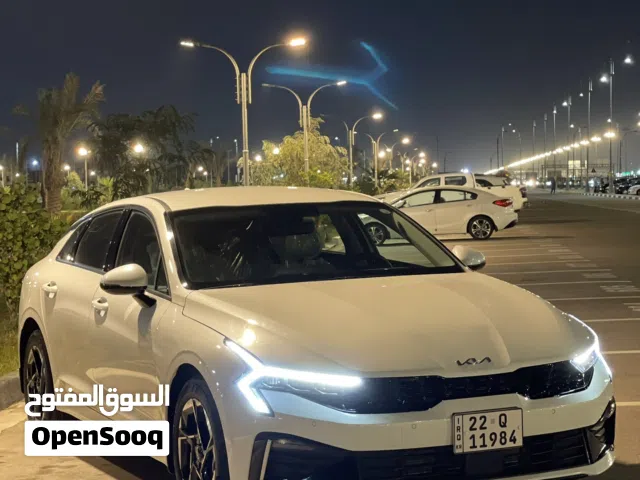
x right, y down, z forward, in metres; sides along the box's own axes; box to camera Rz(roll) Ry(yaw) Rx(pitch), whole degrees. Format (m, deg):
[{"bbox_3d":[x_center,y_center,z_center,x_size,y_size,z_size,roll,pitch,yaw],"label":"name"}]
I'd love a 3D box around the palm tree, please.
[{"bbox_3d":[-7.520,-2.250,34.000,2.600,5.100,2.600,-2,2,7],"label":"palm tree"}]

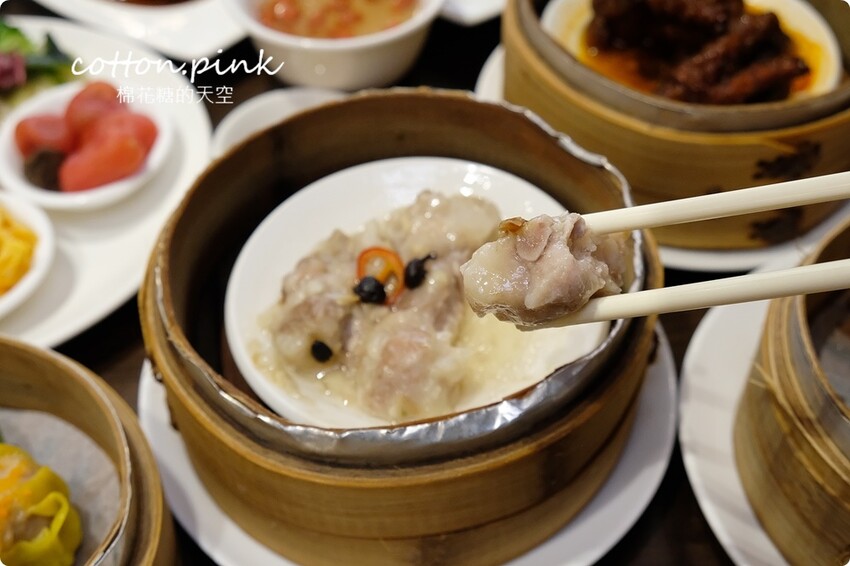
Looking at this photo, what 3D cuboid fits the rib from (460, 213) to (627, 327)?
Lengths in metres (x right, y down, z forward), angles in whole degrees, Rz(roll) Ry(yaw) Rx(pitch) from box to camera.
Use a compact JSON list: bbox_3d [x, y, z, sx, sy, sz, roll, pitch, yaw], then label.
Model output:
[{"bbox_3d":[0.033,-0.004,0.268,0.045,0.028,0.031,-10,50,-6],"label":"rib"}]

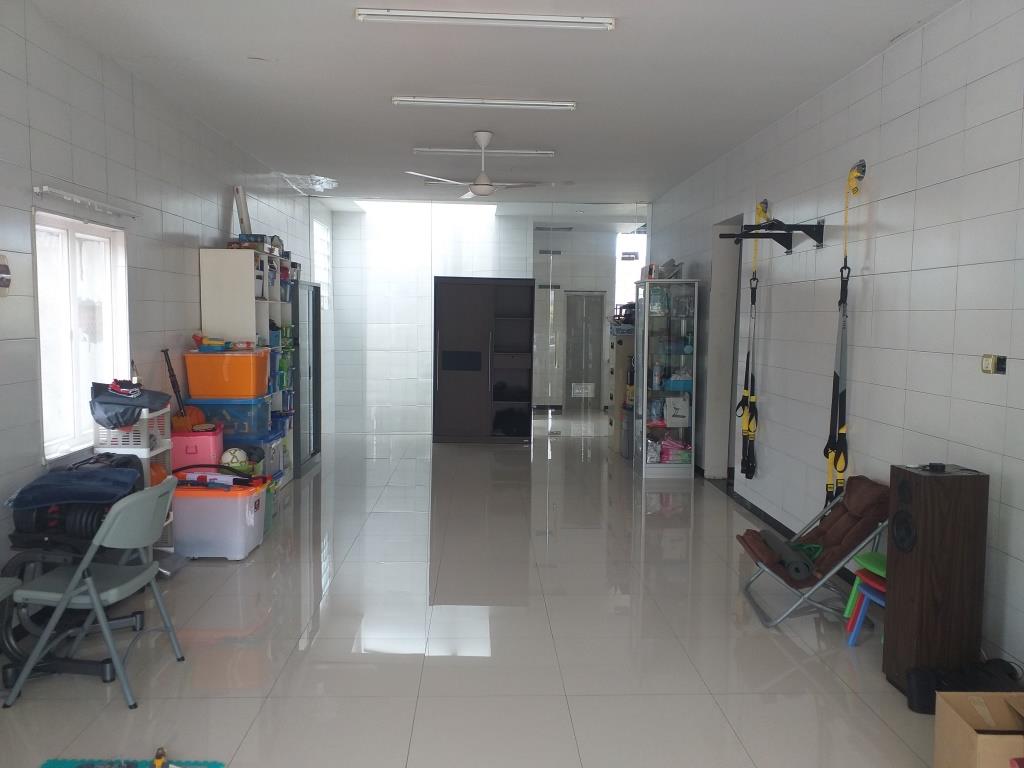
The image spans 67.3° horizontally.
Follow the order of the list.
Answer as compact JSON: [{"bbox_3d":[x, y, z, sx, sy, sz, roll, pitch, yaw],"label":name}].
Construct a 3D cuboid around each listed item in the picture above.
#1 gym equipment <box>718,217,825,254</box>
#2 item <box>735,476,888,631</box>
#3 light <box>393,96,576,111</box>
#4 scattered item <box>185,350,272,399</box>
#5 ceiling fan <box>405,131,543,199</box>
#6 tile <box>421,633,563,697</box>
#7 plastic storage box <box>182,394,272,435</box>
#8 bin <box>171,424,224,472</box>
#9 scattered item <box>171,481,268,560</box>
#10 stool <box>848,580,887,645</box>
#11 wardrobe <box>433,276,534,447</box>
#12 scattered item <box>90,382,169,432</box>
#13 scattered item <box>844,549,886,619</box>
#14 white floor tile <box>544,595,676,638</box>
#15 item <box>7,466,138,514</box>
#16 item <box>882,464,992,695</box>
[{"bbox_3d":[1.734,-0.992,5.194,0.510,0.200,1.080,1,5,-2],"label":"gym equipment"},{"bbox_3d":[1.608,0.873,4.113,0.740,0.670,0.570,1,5,0],"label":"item"},{"bbox_3d":[-0.189,-1.951,5.376,1.270,0.060,0.045,1,5,-2],"label":"light"},{"bbox_3d":[-2.074,-0.084,5.677,0.514,0.328,0.383,1,5,-2],"label":"scattered item"},{"bbox_3d":[-0.262,-1.809,6.332,1.210,0.524,1.180,1,5,-2],"label":"ceiling fan"},{"bbox_3d":[-0.092,1.246,3.397,0.600,0.010,0.580,1,5,-2],"label":"tile"},{"bbox_3d":[-2.010,0.210,5.490,0.510,0.247,0.360,1,5,-2],"label":"plastic storage box"},{"bbox_3d":[-2.146,0.455,5.308,0.323,0.282,0.343,-1,5,-15],"label":"bin"},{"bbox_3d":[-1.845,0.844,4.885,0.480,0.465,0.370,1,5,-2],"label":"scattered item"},{"bbox_3d":[1.766,1.111,3.539,0.295,0.293,0.300,1,5,-2],"label":"stool"},{"bbox_3d":[-0.350,-0.293,9.480,1.192,1.977,0.570,1,5,-2],"label":"wardrobe"},{"bbox_3d":[-2.228,0.122,4.479,0.280,0.245,0.420,1,5,-2],"label":"scattered item"},{"bbox_3d":[1.764,0.971,3.606,0.310,0.280,0.310,1,5,-2],"label":"scattered item"},{"bbox_3d":[0.493,1.204,4.011,0.605,0.020,0.575,1,5,-2],"label":"white floor tile"},{"bbox_3d":[-2.034,0.496,3.614,0.544,0.141,0.403,1,5,-2],"label":"item"},{"bbox_3d":[1.758,0.824,3.216,0.295,0.930,0.200,1,5,-5],"label":"item"}]

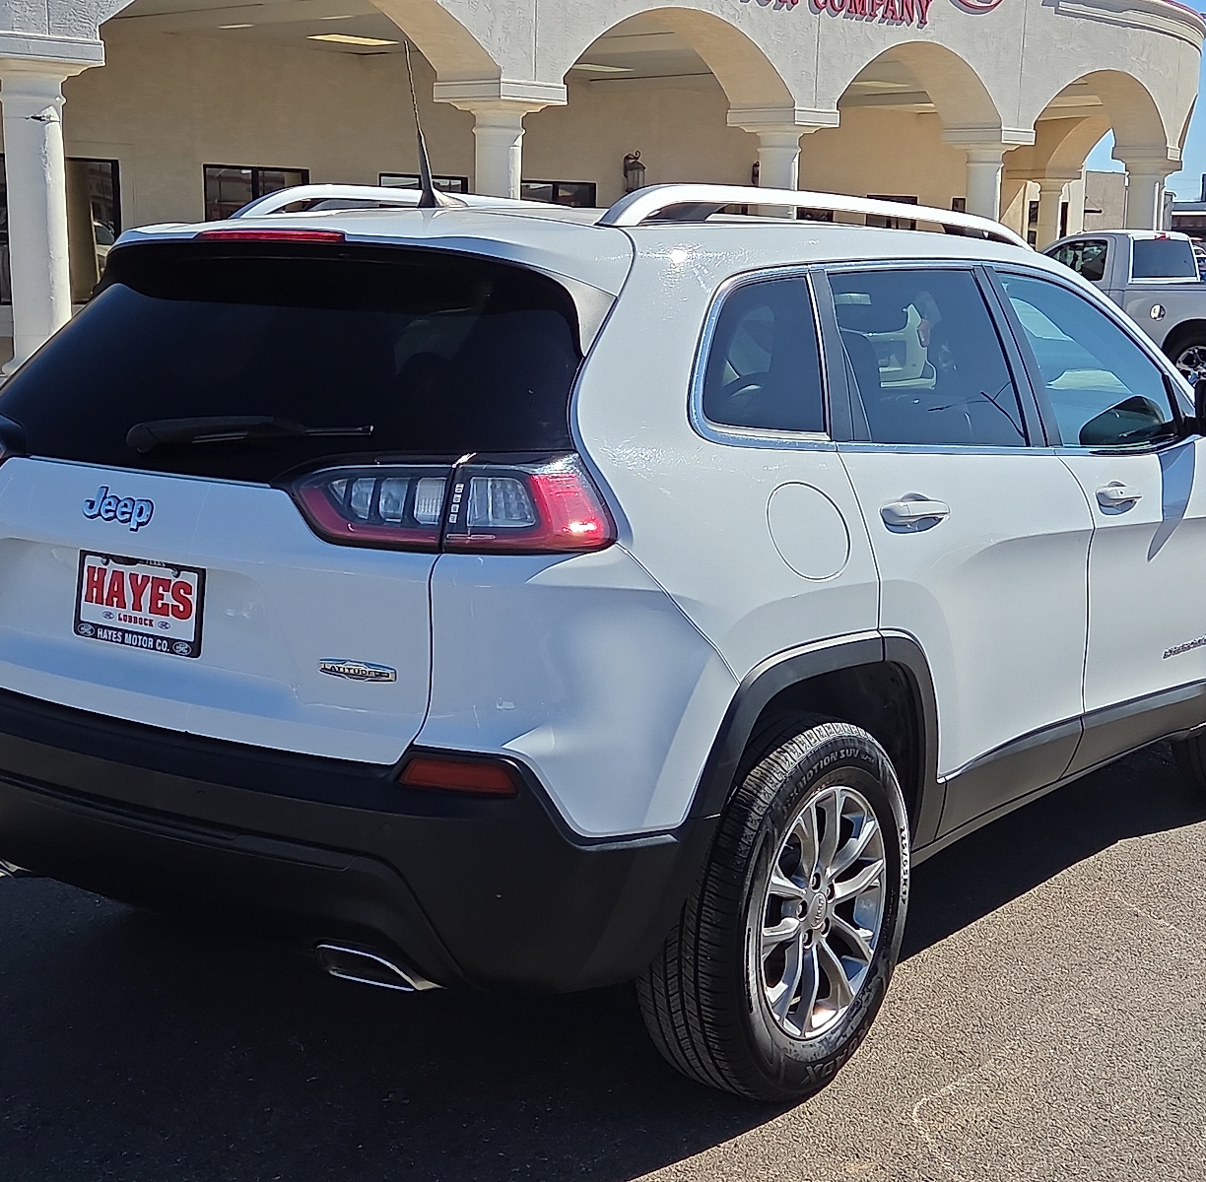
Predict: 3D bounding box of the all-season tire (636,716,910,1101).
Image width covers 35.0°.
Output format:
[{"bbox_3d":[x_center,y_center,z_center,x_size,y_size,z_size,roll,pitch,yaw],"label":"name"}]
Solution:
[{"bbox_3d":[0.335,0.583,3.623,0.228,0.710,0.715,8,12,36],"label":"all-season tire"}]

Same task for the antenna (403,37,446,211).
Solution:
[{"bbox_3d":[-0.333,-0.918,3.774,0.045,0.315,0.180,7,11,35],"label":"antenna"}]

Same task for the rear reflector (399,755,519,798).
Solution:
[{"bbox_3d":[-0.226,0.283,2.953,0.205,0.055,0.035,4,-2,16],"label":"rear reflector"}]

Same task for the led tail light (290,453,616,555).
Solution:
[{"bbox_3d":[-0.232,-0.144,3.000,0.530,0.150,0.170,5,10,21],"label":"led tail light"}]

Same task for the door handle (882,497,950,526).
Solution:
[{"bbox_3d":[0.590,-0.149,3.618,0.050,0.048,0.235,8,12,36],"label":"door handle"}]

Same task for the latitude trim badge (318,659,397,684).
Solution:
[{"bbox_3d":[-0.386,0.127,3.005,0.155,0.036,0.010,7,6,28],"label":"latitude trim badge"}]

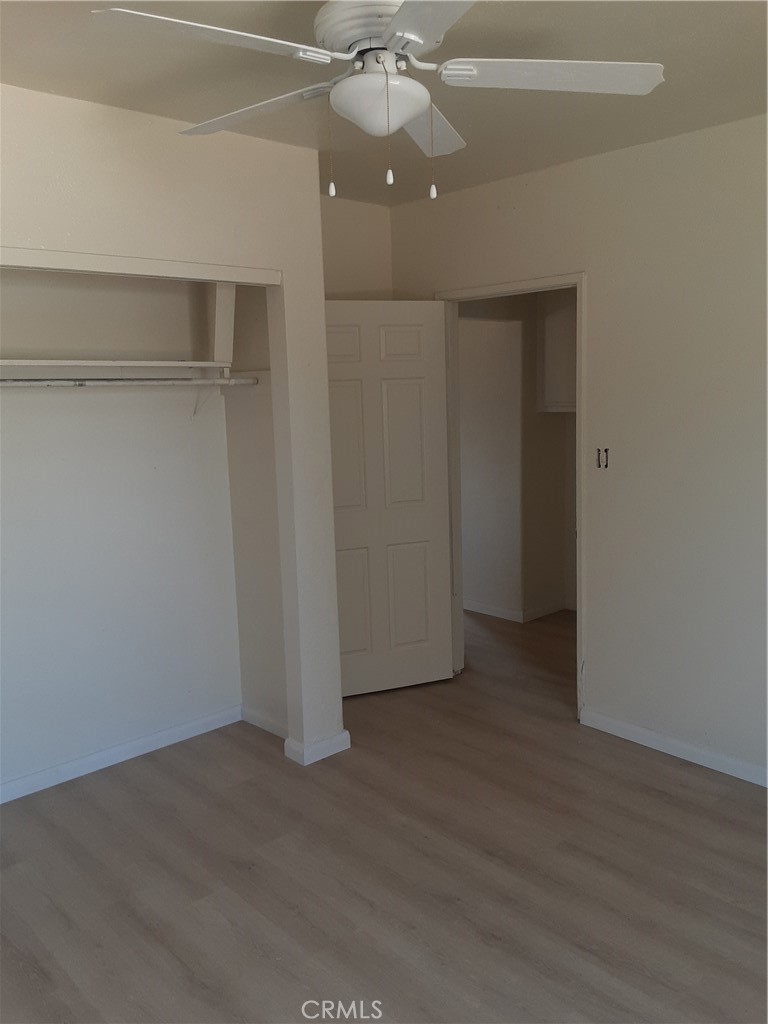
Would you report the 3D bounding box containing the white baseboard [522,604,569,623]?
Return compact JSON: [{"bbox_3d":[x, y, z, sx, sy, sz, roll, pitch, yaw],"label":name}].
[{"bbox_3d":[1.093,0.669,5.459,0.464,0.082,0.018,-10,13,-42],"label":"white baseboard"}]

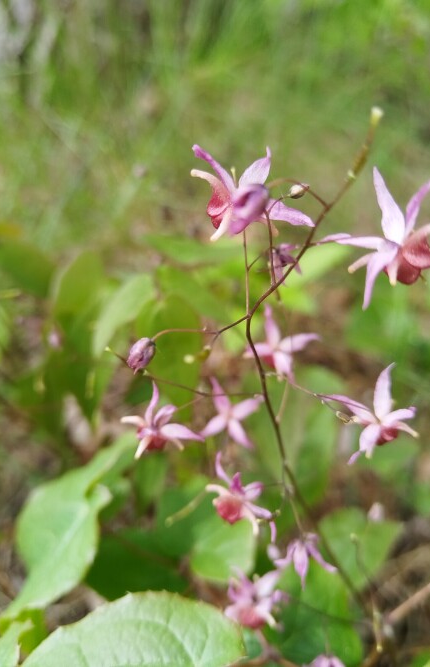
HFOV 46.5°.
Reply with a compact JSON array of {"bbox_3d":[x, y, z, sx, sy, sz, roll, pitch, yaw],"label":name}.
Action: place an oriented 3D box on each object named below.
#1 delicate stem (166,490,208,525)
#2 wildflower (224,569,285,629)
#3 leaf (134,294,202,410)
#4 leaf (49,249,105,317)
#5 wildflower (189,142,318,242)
[{"bbox_3d":[-0.014,0.087,0.250,0.027,0.005,0.005,-38,14,-6],"label":"delicate stem"},{"bbox_3d":[0.019,0.127,0.240,0.029,0.030,0.023,5,39,8],"label":"wildflower"},{"bbox_3d":[-0.031,0.013,0.330,0.044,0.074,0.018,-3,32,-5],"label":"leaf"},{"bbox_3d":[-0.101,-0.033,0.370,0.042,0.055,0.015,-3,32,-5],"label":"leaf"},{"bbox_3d":[0.013,-0.048,0.172,0.029,0.033,0.033,-34,43,-21],"label":"wildflower"}]

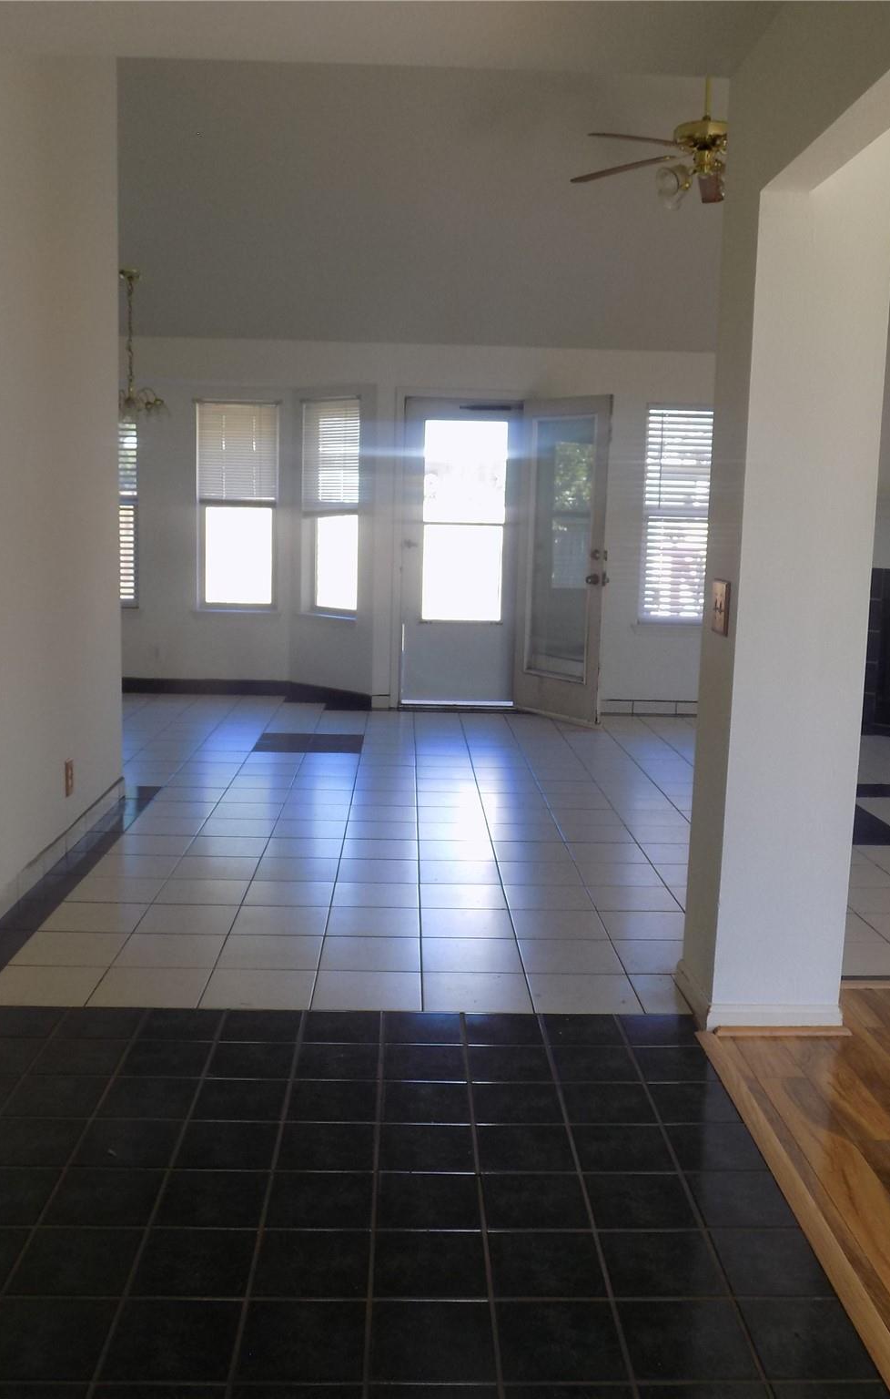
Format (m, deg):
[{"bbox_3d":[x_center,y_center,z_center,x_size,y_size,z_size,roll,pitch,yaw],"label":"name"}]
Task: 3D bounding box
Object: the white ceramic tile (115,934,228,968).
[{"bbox_3d":[-0.825,0.763,3.746,0.298,0.010,0.298,1,8,-2],"label":"white ceramic tile"}]

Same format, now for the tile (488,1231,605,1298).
[{"bbox_3d":[0.181,1.018,2.225,0.202,0.010,0.202,1,8,-2],"label":"tile"}]

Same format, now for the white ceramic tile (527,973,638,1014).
[{"bbox_3d":[0.388,0.831,3.485,0.297,0.010,0.297,1,8,-2],"label":"white ceramic tile"}]

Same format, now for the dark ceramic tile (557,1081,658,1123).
[{"bbox_3d":[0.372,0.933,2.850,0.202,0.010,0.202,1,8,-2],"label":"dark ceramic tile"}]

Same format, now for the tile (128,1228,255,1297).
[{"bbox_3d":[-0.444,1.006,2.209,0.199,0.010,0.199,1,8,-2],"label":"tile"}]

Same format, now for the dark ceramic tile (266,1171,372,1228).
[{"bbox_3d":[-0.240,0.974,2.405,0.200,0.010,0.200,1,8,-2],"label":"dark ceramic tile"}]

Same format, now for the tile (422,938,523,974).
[{"bbox_3d":[0.080,0.788,3.800,0.299,0.010,0.299,1,8,-2],"label":"tile"}]

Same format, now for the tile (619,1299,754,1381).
[{"bbox_3d":[0.391,1.045,2.015,0.197,0.010,0.197,1,8,-2],"label":"tile"}]

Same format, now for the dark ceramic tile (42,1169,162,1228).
[{"bbox_3d":[-0.654,0.964,2.388,0.197,0.010,0.197,1,8,-2],"label":"dark ceramic tile"}]

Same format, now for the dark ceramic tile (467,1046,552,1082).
[{"bbox_3d":[0.155,0.893,3.033,0.200,0.010,0.200,1,8,-2],"label":"dark ceramic tile"}]

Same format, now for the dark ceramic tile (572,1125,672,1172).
[{"bbox_3d":[0.374,0.958,2.630,0.200,0.010,0.200,1,8,-2],"label":"dark ceramic tile"}]

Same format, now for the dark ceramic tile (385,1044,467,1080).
[{"bbox_3d":[-0.049,0.896,3.040,0.200,0.010,0.200,1,8,-2],"label":"dark ceramic tile"}]

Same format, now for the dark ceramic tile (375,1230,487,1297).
[{"bbox_3d":[-0.027,1.015,2.219,0.202,0.010,0.202,1,8,-2],"label":"dark ceramic tile"}]

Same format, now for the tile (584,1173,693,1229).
[{"bbox_3d":[0.383,0.993,2.442,0.199,0.010,0.199,1,8,-2],"label":"tile"}]

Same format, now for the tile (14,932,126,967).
[{"bbox_3d":[-1.135,0.762,3.752,0.300,0.010,0.300,1,8,-2],"label":"tile"}]

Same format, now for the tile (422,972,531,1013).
[{"bbox_3d":[0.089,0.827,3.478,0.298,0.010,0.298,1,8,-2],"label":"tile"}]

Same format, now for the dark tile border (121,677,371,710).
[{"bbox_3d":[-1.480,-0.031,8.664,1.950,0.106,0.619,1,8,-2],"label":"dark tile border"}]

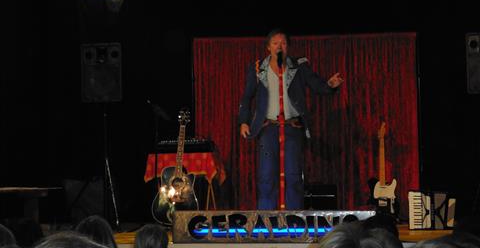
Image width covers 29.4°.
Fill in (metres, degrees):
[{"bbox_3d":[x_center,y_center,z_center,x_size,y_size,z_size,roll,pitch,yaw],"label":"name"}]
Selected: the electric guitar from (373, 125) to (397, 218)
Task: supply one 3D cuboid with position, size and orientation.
[{"bbox_3d":[1.364,0.461,8.700,0.325,0.980,0.070,-1,-11,3],"label":"electric guitar"}]

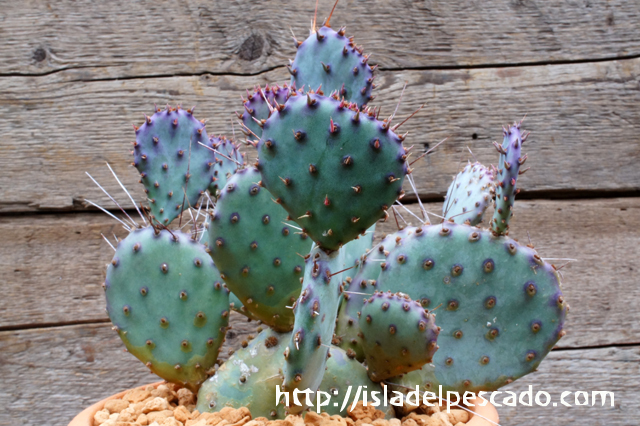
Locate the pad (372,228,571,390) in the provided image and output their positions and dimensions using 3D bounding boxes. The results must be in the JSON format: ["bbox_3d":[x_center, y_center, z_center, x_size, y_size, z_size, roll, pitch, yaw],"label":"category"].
[{"bbox_3d":[0.102,0.063,0.535,0.120,0.108,0.021,6,0,11],"label":"pad"}]

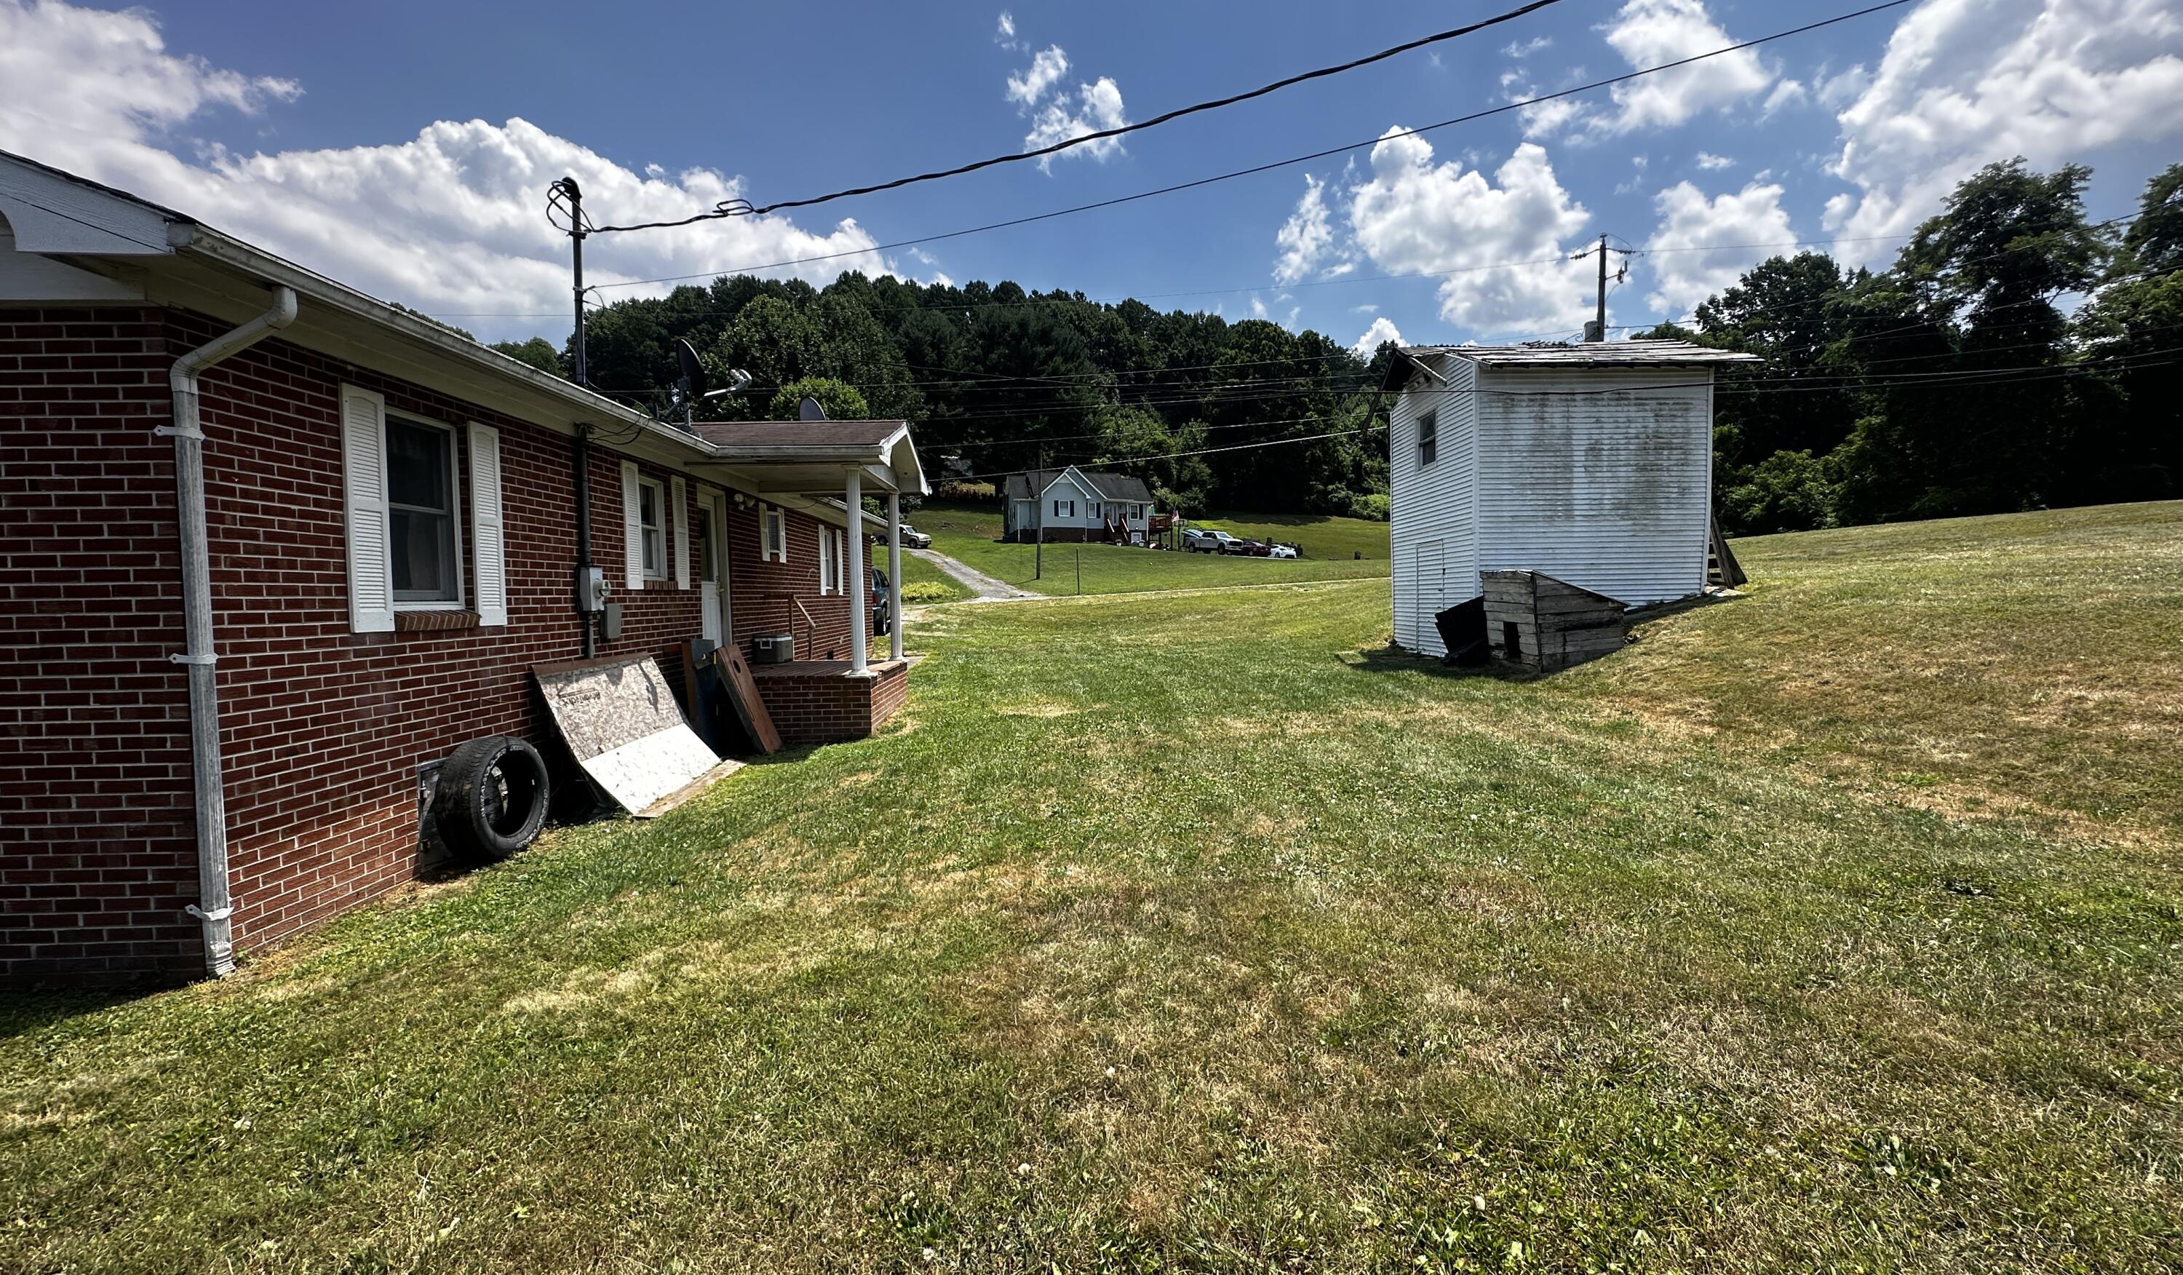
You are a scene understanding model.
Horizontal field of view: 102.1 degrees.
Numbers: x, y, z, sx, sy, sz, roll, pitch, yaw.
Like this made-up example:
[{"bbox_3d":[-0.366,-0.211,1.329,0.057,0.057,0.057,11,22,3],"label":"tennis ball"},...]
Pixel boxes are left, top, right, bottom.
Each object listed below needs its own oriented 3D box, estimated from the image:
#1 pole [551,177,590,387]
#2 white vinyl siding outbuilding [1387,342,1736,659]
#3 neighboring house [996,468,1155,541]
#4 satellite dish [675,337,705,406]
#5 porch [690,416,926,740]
[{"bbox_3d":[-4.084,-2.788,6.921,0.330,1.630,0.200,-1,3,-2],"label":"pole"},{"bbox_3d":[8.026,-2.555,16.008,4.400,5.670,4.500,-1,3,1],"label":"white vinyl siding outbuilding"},{"bbox_3d":[-1.202,-12.425,83.000,13.000,7.000,9.500,-1,3,-12],"label":"neighboring house"},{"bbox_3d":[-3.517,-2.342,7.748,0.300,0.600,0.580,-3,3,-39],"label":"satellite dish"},{"bbox_3d":[-3.209,-0.710,10.193,2.204,3.485,2.973,-1,3,-2],"label":"porch"}]

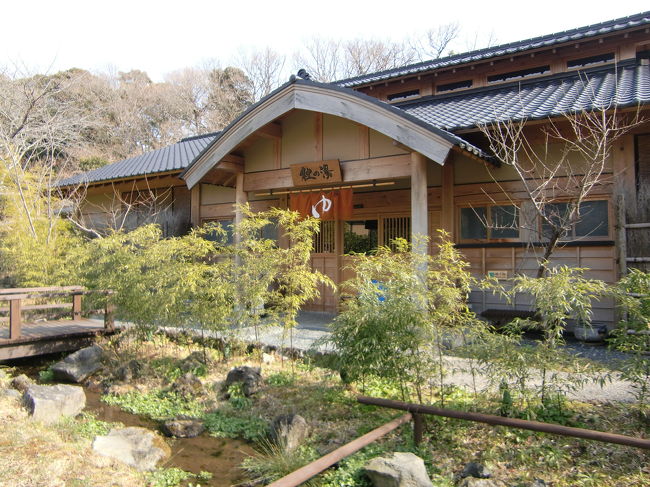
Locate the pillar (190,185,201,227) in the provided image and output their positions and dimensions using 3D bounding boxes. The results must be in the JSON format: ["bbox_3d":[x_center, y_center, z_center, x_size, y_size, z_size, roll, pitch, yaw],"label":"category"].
[{"bbox_3d":[-3.197,-0.913,13.056,0.220,1.200,0.200,-1,-3,32],"label":"pillar"}]

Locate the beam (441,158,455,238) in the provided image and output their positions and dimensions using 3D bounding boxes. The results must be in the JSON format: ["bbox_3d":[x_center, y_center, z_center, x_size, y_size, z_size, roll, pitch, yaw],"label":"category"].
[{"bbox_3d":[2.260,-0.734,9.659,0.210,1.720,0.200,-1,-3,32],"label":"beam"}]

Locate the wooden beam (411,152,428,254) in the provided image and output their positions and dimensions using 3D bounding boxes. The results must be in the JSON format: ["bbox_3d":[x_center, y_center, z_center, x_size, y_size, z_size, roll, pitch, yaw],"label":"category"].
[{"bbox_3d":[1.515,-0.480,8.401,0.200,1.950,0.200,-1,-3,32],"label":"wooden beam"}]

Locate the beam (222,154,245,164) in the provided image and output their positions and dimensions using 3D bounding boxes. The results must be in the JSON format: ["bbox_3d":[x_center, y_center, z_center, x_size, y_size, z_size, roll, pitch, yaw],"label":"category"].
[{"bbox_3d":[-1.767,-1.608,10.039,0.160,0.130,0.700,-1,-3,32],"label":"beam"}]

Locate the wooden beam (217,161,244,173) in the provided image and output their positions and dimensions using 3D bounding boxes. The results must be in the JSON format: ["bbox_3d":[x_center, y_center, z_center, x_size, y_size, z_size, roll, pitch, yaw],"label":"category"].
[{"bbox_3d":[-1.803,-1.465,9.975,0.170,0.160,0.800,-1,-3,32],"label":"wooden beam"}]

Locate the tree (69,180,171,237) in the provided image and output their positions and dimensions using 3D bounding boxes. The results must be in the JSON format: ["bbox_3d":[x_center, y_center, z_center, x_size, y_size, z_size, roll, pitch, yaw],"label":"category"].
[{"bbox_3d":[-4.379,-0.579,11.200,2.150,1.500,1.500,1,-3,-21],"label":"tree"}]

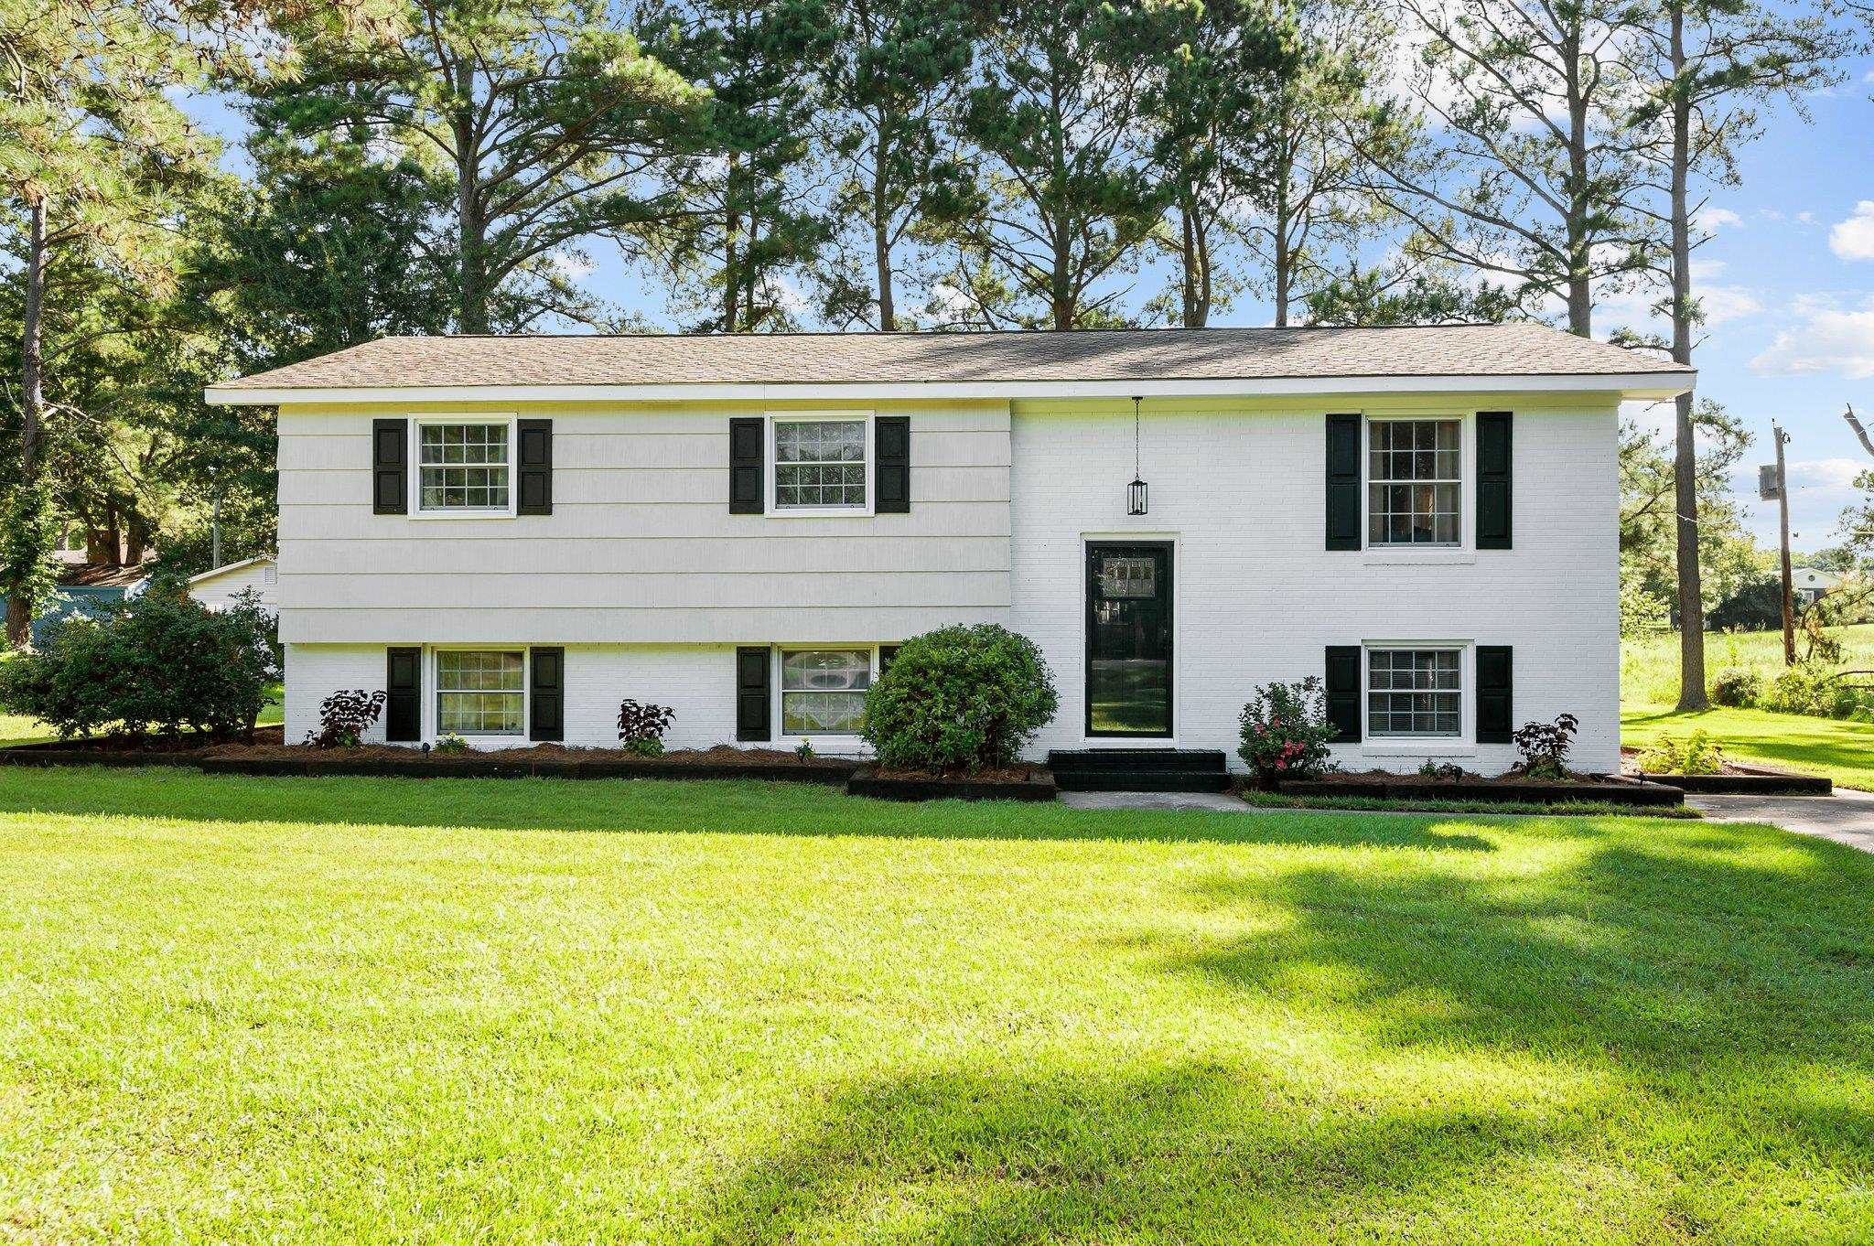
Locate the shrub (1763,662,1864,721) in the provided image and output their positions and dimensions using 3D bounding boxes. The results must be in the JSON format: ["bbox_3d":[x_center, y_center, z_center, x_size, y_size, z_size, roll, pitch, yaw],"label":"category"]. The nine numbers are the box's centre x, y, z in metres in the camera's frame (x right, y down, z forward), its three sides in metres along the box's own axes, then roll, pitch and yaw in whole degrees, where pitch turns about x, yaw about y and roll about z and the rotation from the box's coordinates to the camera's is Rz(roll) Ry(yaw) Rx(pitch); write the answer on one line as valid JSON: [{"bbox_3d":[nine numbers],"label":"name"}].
[{"bbox_3d":[15.419,1.199,23.800,1.800,1.000,1.500,0,0,3],"label":"shrub"}]

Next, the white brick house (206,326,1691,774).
[{"bbox_3d":[0.145,-1.112,17.457,14.883,5.352,7.982,0,0,3],"label":"white brick house"}]

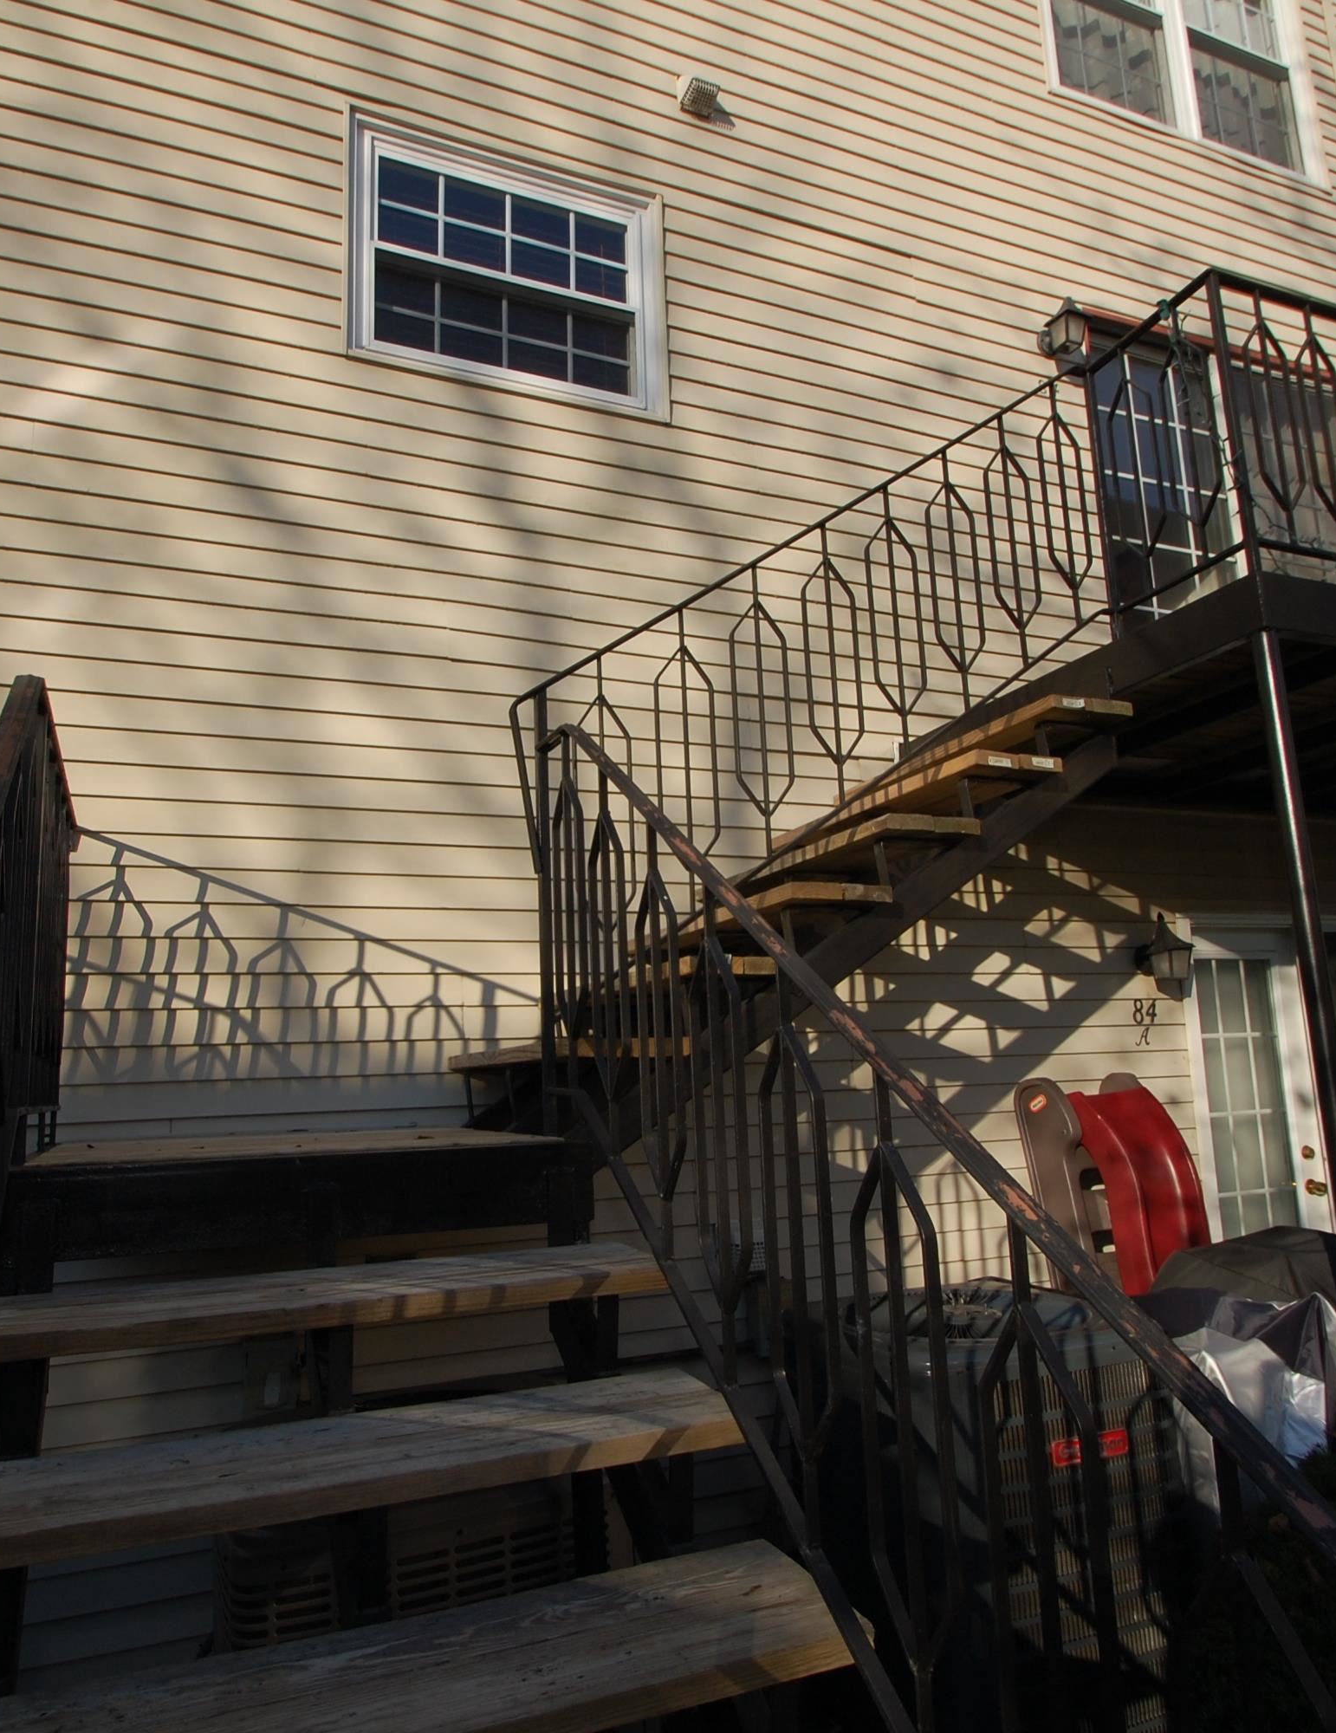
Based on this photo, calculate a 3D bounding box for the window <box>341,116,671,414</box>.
[{"bbox_3d":[-0.533,-2.129,3.871,1.140,0.930,0.110,2,-11,-22],"label":"window"}]

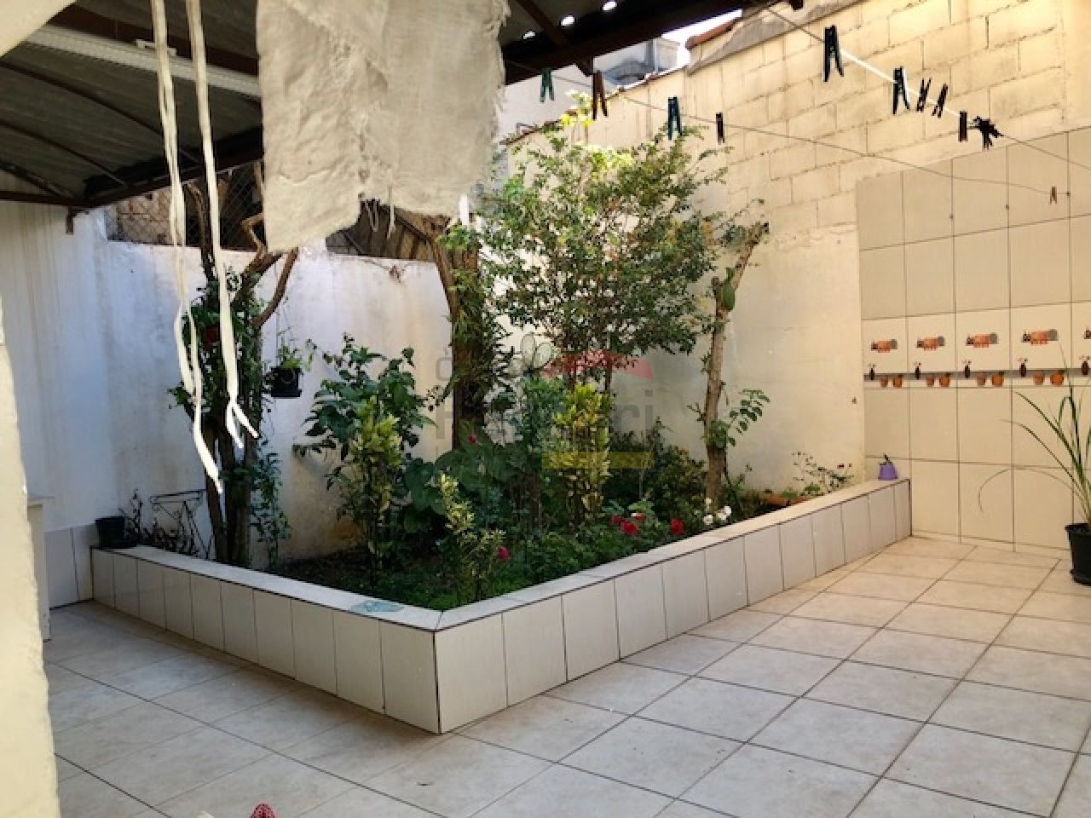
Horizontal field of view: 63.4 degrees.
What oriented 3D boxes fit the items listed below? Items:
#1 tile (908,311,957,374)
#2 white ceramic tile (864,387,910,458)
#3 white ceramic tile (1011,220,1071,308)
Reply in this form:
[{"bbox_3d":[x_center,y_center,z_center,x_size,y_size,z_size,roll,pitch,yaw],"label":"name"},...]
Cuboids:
[{"bbox_3d":[2.424,-0.397,5.539,0.012,0.395,0.320,-5,3,-37],"label":"tile"},{"bbox_3d":[2.251,0.095,5.821,0.012,0.462,0.320,-5,3,-37],"label":"white ceramic tile"},{"bbox_3d":[2.794,-0.818,5.000,0.012,0.462,0.320,-5,3,-37],"label":"white ceramic tile"}]

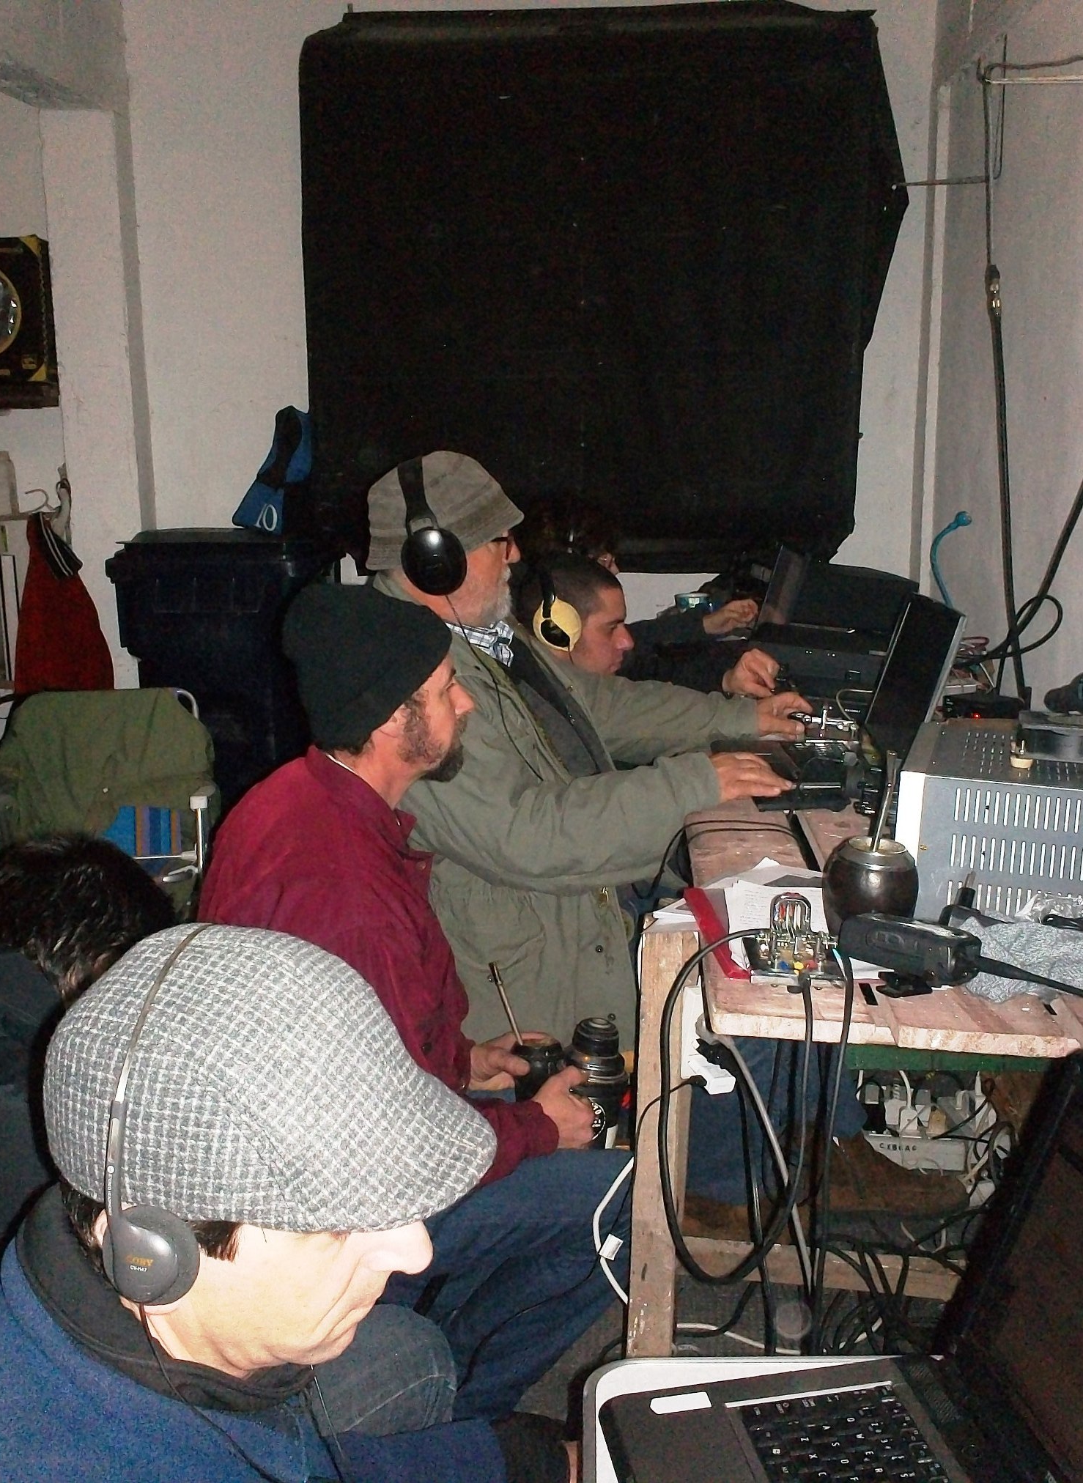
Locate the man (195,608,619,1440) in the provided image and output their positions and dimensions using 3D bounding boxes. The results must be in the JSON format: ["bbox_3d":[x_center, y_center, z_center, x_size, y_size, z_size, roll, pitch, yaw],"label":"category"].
[{"bbox_3d":[-0.136,0.394,2.144,0.660,1.220,0.520,-4,14,-13],"label":"man"}]

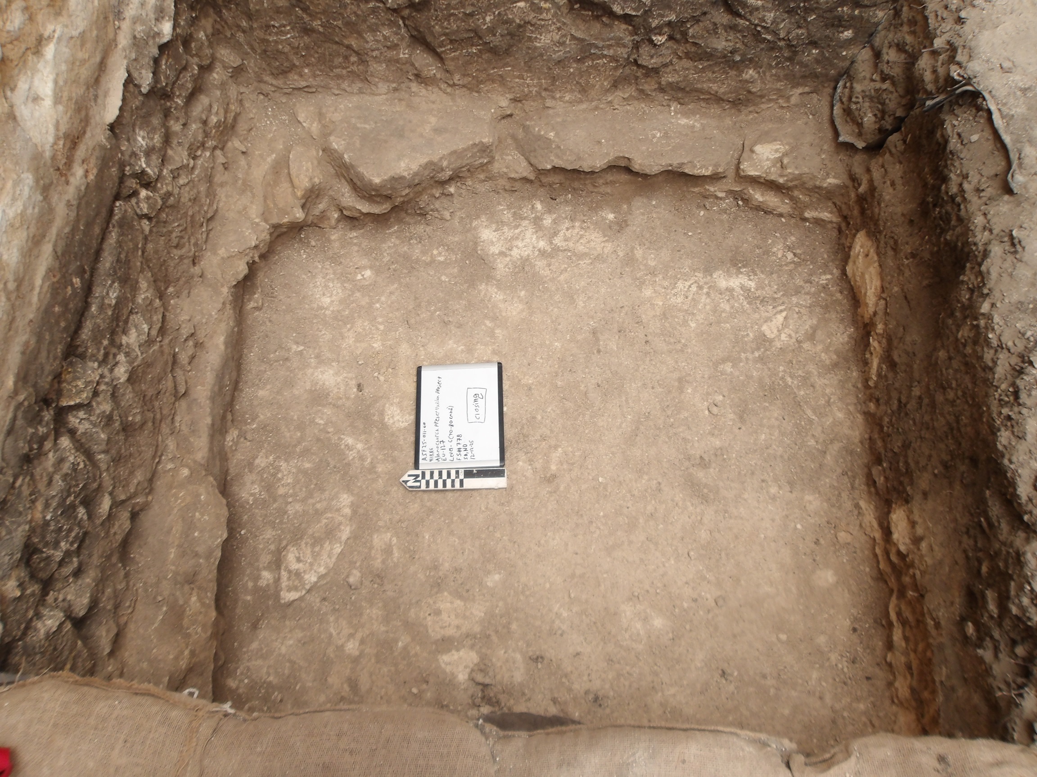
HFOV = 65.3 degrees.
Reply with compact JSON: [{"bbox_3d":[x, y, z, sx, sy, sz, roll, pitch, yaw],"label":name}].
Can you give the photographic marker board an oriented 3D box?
[{"bbox_3d":[-0.161,0.092,1.986,0.255,0.012,0.330,-3,65,1],"label":"photographic marker board"}]

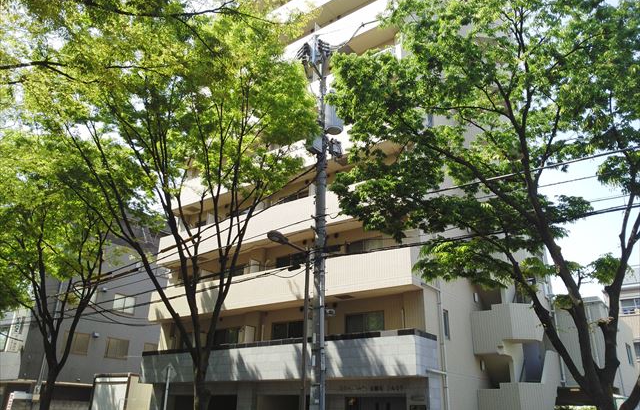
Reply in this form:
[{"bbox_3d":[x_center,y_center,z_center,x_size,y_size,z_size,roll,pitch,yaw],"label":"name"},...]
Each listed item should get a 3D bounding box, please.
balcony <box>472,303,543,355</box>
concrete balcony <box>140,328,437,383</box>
[{"bbox_3d":[7.565,5.068,19.980,2.340,1.870,1.700,-15,-28,34],"label":"balcony"},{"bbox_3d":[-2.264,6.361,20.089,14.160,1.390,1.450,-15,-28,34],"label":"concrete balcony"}]

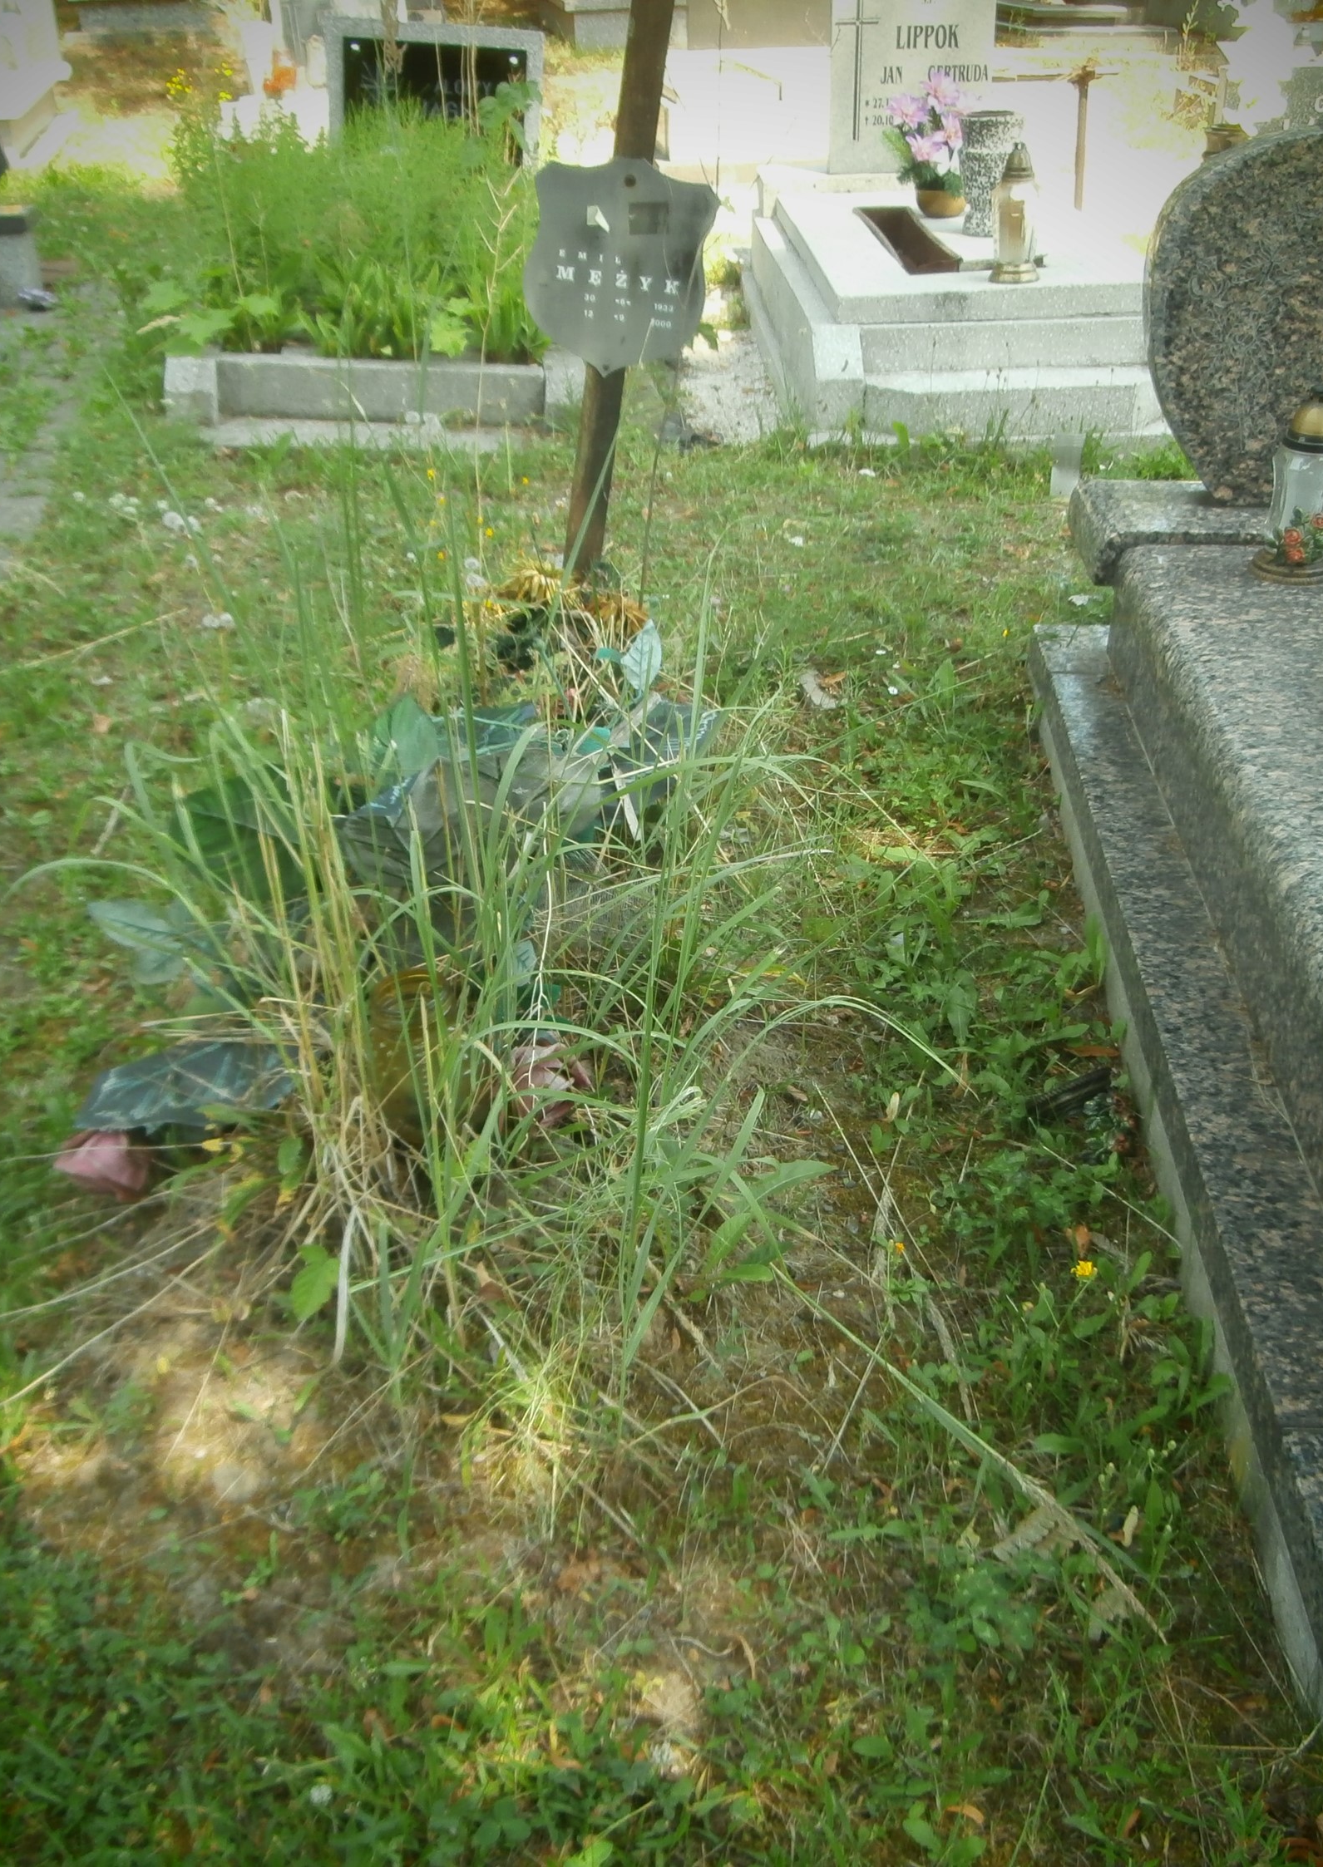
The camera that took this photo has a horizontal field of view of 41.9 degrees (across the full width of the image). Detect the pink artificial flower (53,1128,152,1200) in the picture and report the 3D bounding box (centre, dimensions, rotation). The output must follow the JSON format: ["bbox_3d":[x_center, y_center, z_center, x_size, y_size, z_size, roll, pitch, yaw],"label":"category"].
[{"bbox_3d":[-0.600,0.248,1.853,0.100,0.072,0.085,-14,36,-19],"label":"pink artificial flower"}]

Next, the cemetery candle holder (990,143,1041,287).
[{"bbox_3d":[0.800,-1.604,3.845,0.112,0.270,0.112,-1,34,0],"label":"cemetery candle holder"}]

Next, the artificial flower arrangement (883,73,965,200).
[{"bbox_3d":[0.670,-2.034,4.408,0.200,0.280,0.190,-1,34,0],"label":"artificial flower arrangement"}]

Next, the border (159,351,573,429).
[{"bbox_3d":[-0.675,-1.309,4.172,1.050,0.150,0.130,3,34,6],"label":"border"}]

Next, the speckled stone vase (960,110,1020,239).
[{"bbox_3d":[0.891,-2.064,4.697,0.161,0.290,0.161,-3,33,-3],"label":"speckled stone vase"}]

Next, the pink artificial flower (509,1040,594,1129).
[{"bbox_3d":[-0.123,0.168,1.926,0.095,0.095,0.085,-3,34,-4],"label":"pink artificial flower"}]

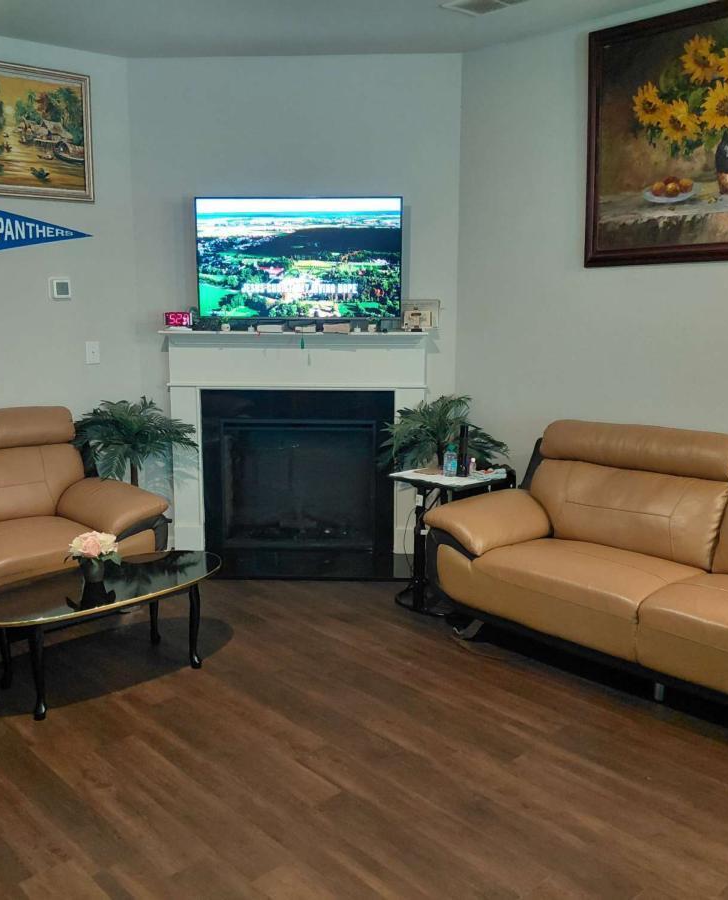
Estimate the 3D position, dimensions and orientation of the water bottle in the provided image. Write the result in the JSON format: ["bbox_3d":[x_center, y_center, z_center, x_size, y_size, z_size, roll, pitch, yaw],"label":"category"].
[{"bbox_3d":[0.422,0.049,4.213,0.065,0.158,0.065,8,12,42],"label":"water bottle"}]

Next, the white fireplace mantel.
[{"bbox_3d":[-0.401,-0.032,5.149,1.545,1.331,0.220,0,9,3],"label":"white fireplace mantel"}]

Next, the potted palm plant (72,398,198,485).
[{"bbox_3d":[-1.321,0.172,5.051,0.717,0.968,0.681,0,9,3],"label":"potted palm plant"}]

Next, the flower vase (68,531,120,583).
[{"bbox_3d":[-1.070,0.420,3.415,0.182,0.186,0.202,8,12,42],"label":"flower vase"}]

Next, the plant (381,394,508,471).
[{"bbox_3d":[0.454,0.178,4.931,0.722,0.990,0.686,0,9,3],"label":"plant"}]

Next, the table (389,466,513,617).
[{"bbox_3d":[0.453,0.443,4.305,0.480,0.650,0.447,-7,11,-41],"label":"table"}]

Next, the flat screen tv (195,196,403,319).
[{"bbox_3d":[-0.378,-1.108,5.048,1.204,0.700,0.065,0,9,3],"label":"flat screen tv"}]

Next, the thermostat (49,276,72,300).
[{"bbox_3d":[-1.722,-0.912,4.910,0.124,0.124,0.028,-6,10,-34],"label":"thermostat"}]

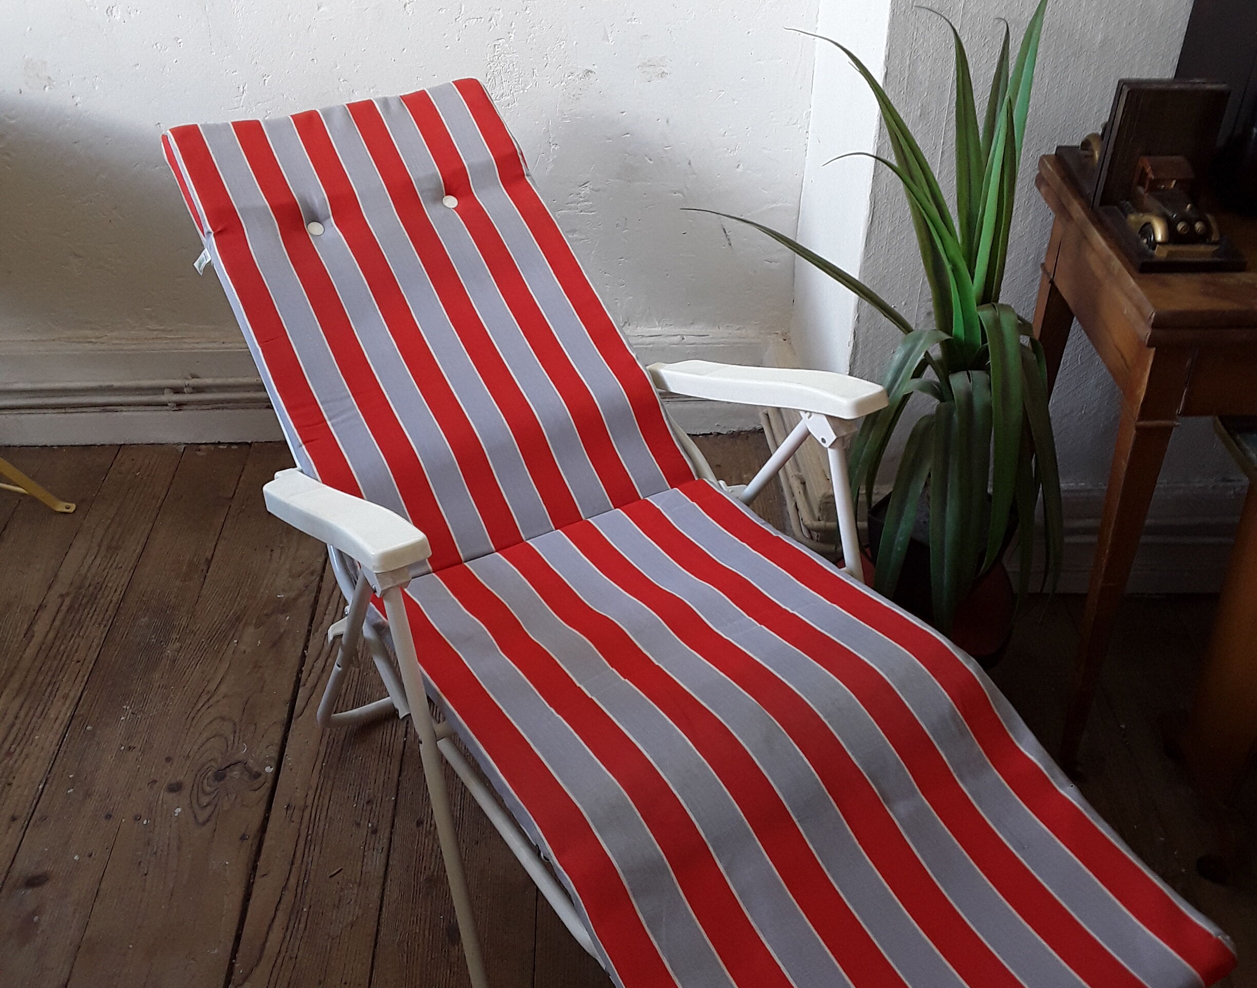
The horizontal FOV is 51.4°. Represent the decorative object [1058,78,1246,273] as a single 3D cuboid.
[{"bbox_3d":[0.598,-0.392,1.471,0.118,0.158,0.303,-1,38,-1],"label":"decorative object"}]

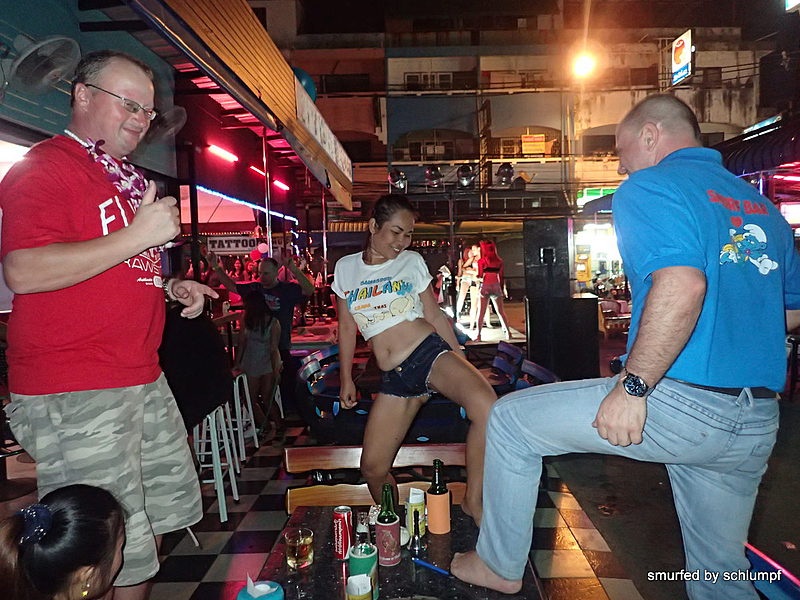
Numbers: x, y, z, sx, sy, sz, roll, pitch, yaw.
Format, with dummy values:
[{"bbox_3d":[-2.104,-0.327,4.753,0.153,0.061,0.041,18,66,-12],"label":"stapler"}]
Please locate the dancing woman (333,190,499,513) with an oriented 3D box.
[{"bbox_3d":[0.065,0.275,2.140,0.580,1.290,0.520,-1,3,11],"label":"dancing woman"}]

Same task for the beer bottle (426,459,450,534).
[{"bbox_3d":[0.130,0.662,1.967,0.077,0.235,0.077,-1,3,3],"label":"beer bottle"}]

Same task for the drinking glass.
[{"bbox_3d":[-0.309,0.757,1.769,0.084,0.090,0.084,-2,3,-11],"label":"drinking glass"}]

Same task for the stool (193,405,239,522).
[{"bbox_3d":[-1.324,1.084,3.965,0.370,0.750,0.370,-1,3,2],"label":"stool"}]

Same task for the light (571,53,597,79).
[{"bbox_3d":[5.748,-7.305,18.000,0.600,0.500,0.600,-1,3,17],"label":"light"}]

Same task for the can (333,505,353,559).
[{"bbox_3d":[-0.179,0.724,1.799,0.058,0.146,0.058,-2,3,-6],"label":"can"}]

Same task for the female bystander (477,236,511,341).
[{"bbox_3d":[1.554,-0.166,9.600,0.580,1.650,0.400,-2,3,-6],"label":"female bystander"}]

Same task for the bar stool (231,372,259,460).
[{"bbox_3d":[-1.502,1.021,5.181,0.370,0.750,0.370,-1,3,2],"label":"bar stool"}]

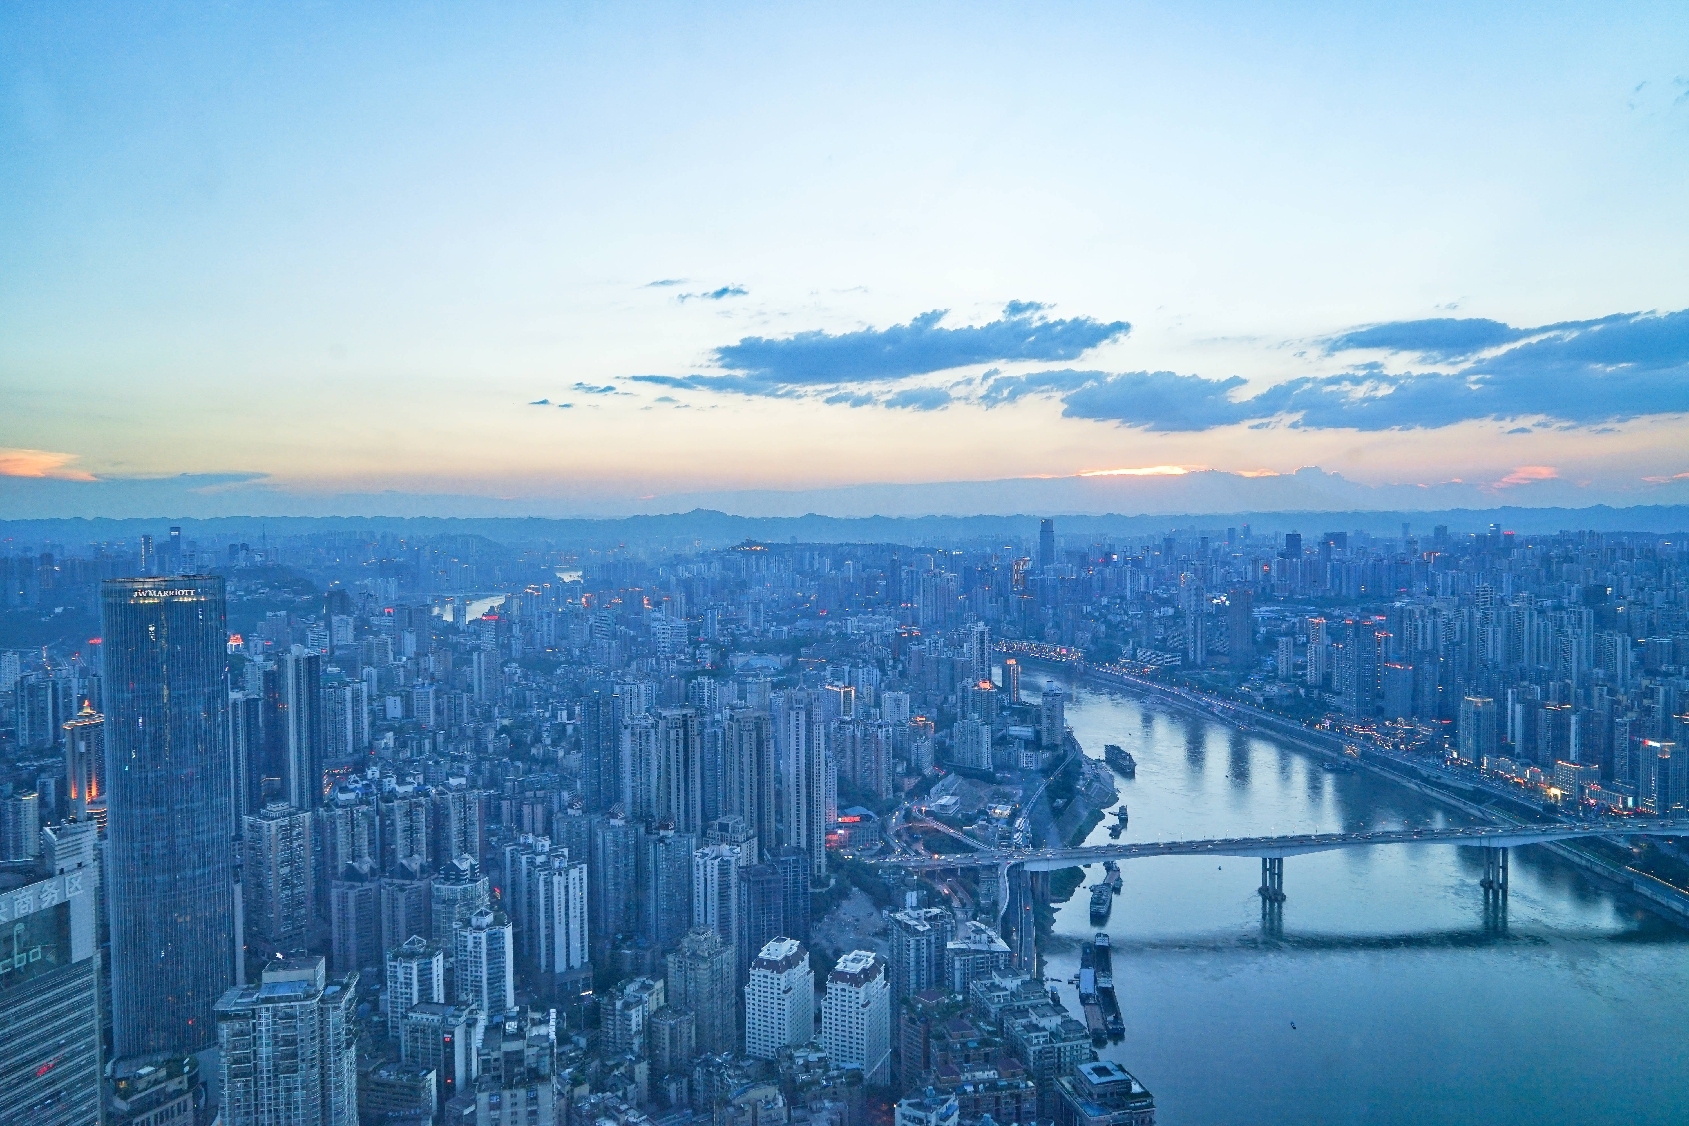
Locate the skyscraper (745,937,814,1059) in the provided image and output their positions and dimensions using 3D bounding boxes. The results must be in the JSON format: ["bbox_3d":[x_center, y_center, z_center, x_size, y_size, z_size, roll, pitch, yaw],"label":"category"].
[{"bbox_3d":[-41.100,274.000,720.300,30.500,66.800,37.000,0,2,24],"label":"skyscraper"}]

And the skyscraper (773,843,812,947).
[{"bbox_3d":[-44.810,274.120,921.320,31.000,86.650,30.000,-1,2,-14],"label":"skyscraper"}]

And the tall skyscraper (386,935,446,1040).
[{"bbox_3d":[-261.500,258.500,689.100,25.500,58.500,23.000,0,2,10],"label":"tall skyscraper"}]

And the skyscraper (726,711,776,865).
[{"bbox_3d":[-87.570,204.260,1045.110,36.000,137.120,34.000,-1,2,-20],"label":"skyscraper"}]

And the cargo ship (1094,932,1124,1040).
[{"bbox_3d":[225.450,354.130,961.400,14.200,9.000,199.080,0,2,10],"label":"cargo ship"}]

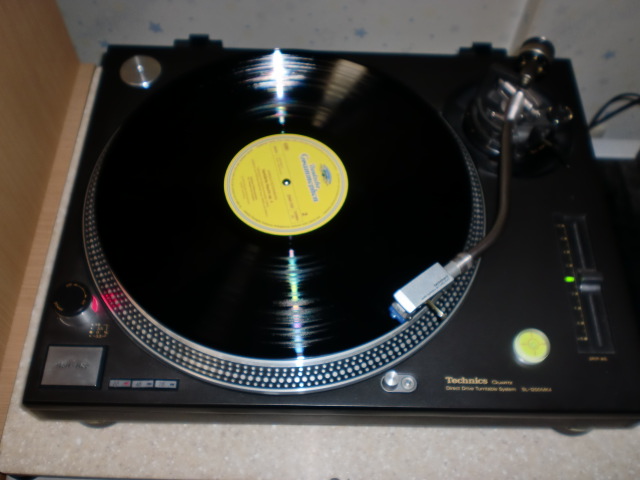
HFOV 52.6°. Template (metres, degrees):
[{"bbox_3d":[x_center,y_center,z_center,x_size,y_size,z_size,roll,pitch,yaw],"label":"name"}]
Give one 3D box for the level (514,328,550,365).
[{"bbox_3d":[0.157,0.081,0.482,0.028,0.009,0.028,1,60,-2],"label":"level"}]

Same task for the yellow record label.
[{"bbox_3d":[-0.027,-0.047,0.525,0.100,0.001,0.100,1,60,-2],"label":"yellow record label"}]

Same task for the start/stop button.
[{"bbox_3d":[-0.177,0.091,0.465,0.039,0.004,0.029,1,60,-2],"label":"start/stop button"}]

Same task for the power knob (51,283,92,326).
[{"bbox_3d":[-0.181,0.048,0.480,0.029,0.018,0.029,1,60,-2],"label":"power knob"}]

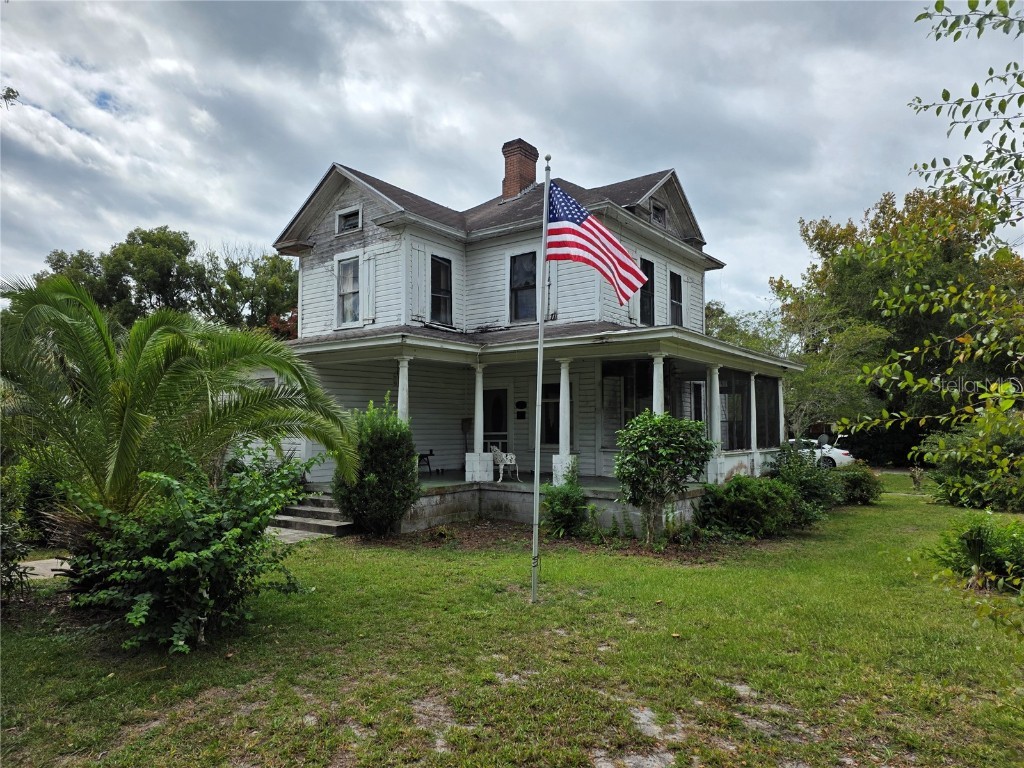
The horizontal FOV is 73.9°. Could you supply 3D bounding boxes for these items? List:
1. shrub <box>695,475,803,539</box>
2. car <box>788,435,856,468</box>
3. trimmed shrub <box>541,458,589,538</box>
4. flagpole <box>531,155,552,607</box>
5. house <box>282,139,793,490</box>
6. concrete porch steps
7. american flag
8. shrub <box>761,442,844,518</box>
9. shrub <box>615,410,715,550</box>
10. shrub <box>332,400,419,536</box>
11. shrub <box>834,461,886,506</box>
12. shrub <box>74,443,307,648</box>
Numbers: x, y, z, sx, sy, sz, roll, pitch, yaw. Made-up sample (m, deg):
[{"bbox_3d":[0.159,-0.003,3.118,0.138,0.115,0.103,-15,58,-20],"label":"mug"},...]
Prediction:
[{"bbox_3d":[4.094,2.055,11.720,1.779,0.986,1.500,-1,-4,19],"label":"shrub"},{"bbox_3d":[13.774,3.361,32.512,4.800,1.460,1.840,-2,-5,37],"label":"car"},{"bbox_3d":[0.869,1.869,11.280,0.801,1.262,0.800,0,-4,4],"label":"trimmed shrub"},{"bbox_3d":[0.303,-0.096,7.074,0.070,4.683,0.070,2,-4,0],"label":"flagpole"},{"bbox_3d":[0.415,-2.222,17.740,12.150,10.350,12.600,-2,-5,37],"label":"house"},{"bbox_3d":[-3.440,2.272,12.375,2.100,0.630,1.100,-2,-5,37],"label":"concrete porch steps"},{"bbox_3d":[0.882,-1.475,7.143,1.060,1.343,0.400,0,-4,0],"label":"american flag"},{"bbox_3d":[6.185,2.025,14.434,1.705,1.477,1.600,-1,-4,23],"label":"shrub"},{"bbox_3d":[2.304,1.406,10.255,1.468,2.013,1.400,0,-4,13],"label":"shrub"},{"bbox_3d":[-2.291,1.406,11.360,1.398,2.262,1.350,1,-4,-11],"label":"shrub"},{"bbox_3d":[8.752,2.439,17.119,1.380,1.024,1.350,-2,-4,27],"label":"shrub"},{"bbox_3d":[-2.935,1.368,6.139,2.102,1.602,1.750,2,-4,-25],"label":"shrub"}]

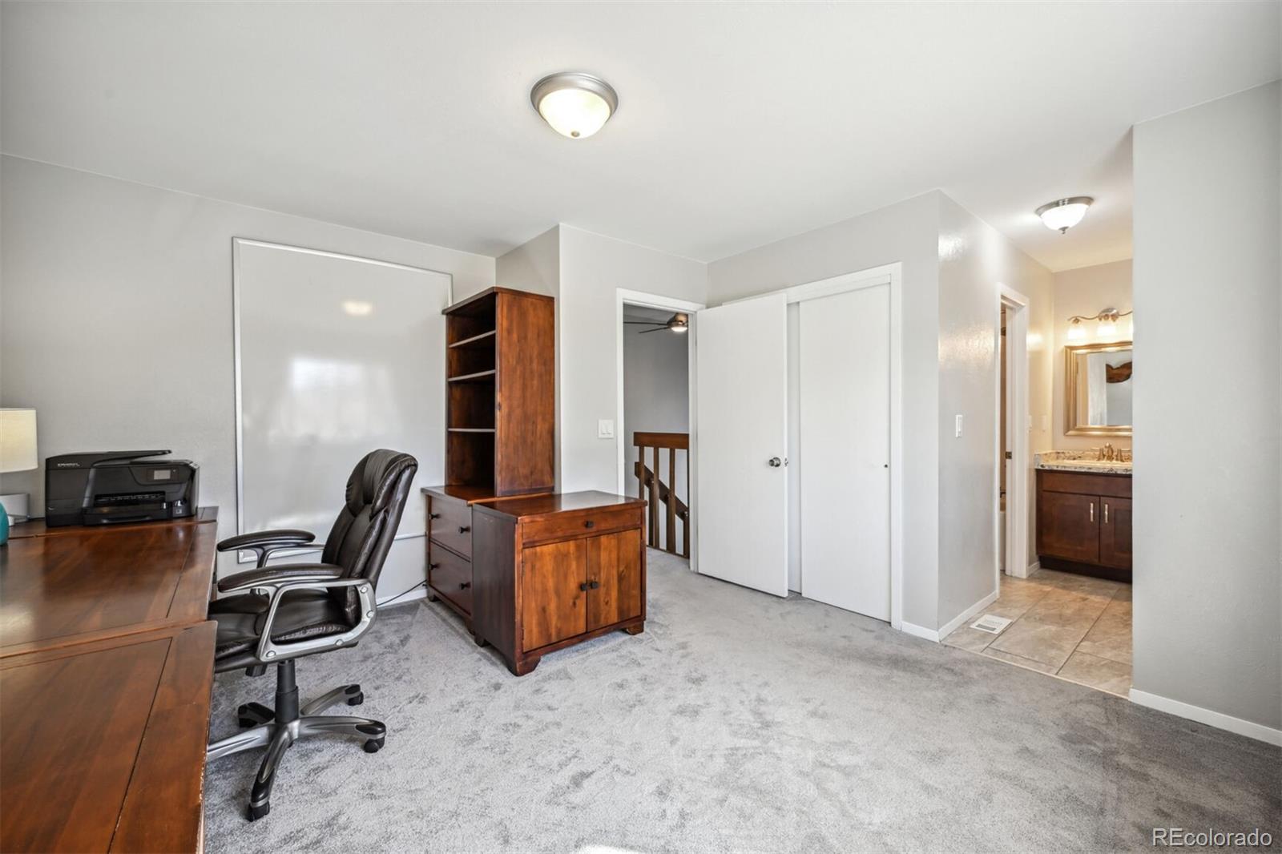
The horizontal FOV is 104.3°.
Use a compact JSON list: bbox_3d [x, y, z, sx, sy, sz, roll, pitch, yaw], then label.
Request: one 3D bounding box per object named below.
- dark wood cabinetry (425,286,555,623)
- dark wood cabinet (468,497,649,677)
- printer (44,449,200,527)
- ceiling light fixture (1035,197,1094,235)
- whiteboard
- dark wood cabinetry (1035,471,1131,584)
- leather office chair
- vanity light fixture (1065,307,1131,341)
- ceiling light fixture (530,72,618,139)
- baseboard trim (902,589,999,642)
[{"bbox_3d":[-0.980,0.183,3.252,0.550,1.980,0.775,-1,1,-41],"label":"dark wood cabinetry"},{"bbox_3d":[-0.430,0.798,2.769,0.785,0.752,0.505,-1,1,-40],"label":"dark wood cabinet"},{"bbox_3d":[-2.417,0.272,2.362,0.484,0.316,0.360,-1,1,-36],"label":"printer"},{"bbox_3d":[2.462,-1.201,2.899,0.266,0.165,0.266,-1,1,-40],"label":"ceiling light fixture"},{"bbox_3d":[-1.809,-0.157,3.193,1.224,1.842,0.026,-1,1,-40],"label":"whiteboard"},{"bbox_3d":[3.567,0.736,3.824,0.485,0.802,0.750,-1,1,-40],"label":"dark wood cabinetry"},{"bbox_3d":[-1.269,0.644,1.835,0.775,1.090,0.660,-1,1,-39],"label":"leather office chair"},{"bbox_3d":[3.667,-0.820,3.901,0.175,0.214,0.512,-1,1,-40],"label":"vanity light fixture"},{"bbox_3d":[-0.253,-1.182,1.919,0.334,0.148,0.334,0,1,0],"label":"ceiling light fixture"},{"bbox_3d":[1.952,1.126,3.095,1.030,0.058,0.218,-1,1,-40],"label":"baseboard trim"}]

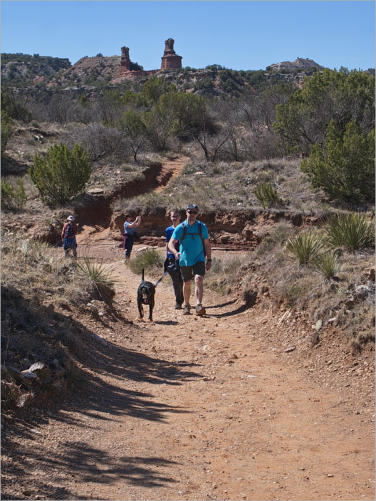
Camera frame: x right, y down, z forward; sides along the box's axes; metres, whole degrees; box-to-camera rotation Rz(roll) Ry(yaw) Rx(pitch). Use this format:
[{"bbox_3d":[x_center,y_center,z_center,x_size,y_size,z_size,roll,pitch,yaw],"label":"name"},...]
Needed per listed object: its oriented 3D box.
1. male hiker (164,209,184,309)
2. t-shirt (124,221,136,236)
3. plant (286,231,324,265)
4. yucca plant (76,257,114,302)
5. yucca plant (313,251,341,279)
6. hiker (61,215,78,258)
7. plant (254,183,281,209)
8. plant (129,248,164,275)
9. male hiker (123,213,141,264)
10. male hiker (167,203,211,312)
[{"bbox_3d":[-0.191,0.174,17.600,0.520,1.700,0.450,0,2,0],"label":"male hiker"},{"bbox_3d":[-2.050,-0.789,36.000,0.340,0.540,0.430,-1,2,-18],"label":"t-shirt"},{"bbox_3d":[2.609,-0.067,22.500,0.820,0.740,0.780,0,2,0],"label":"plant"},{"bbox_3d":[-1.689,0.529,18.500,0.700,0.800,0.680,0,2,0],"label":"yucca plant"},{"bbox_3d":[2.784,0.280,20.300,0.550,0.550,0.520,0,2,0],"label":"yucca plant"},{"bbox_3d":[-4.250,-0.468,36.500,0.600,1.680,0.420,0,2,11],"label":"hiker"},{"bbox_3d":[3.452,-2.388,44.000,1.100,1.100,1.050,0,2,0],"label":"plant"},{"bbox_3d":[-1.138,0.288,27.800,0.950,0.720,0.900,0,2,0],"label":"plant"},{"bbox_3d":[-1.996,-0.405,36.000,0.620,1.700,0.520,-1,2,-18],"label":"male hiker"},{"bbox_3d":[0.033,0.152,16.600,0.690,1.810,0.520,0,2,3],"label":"male hiker"}]

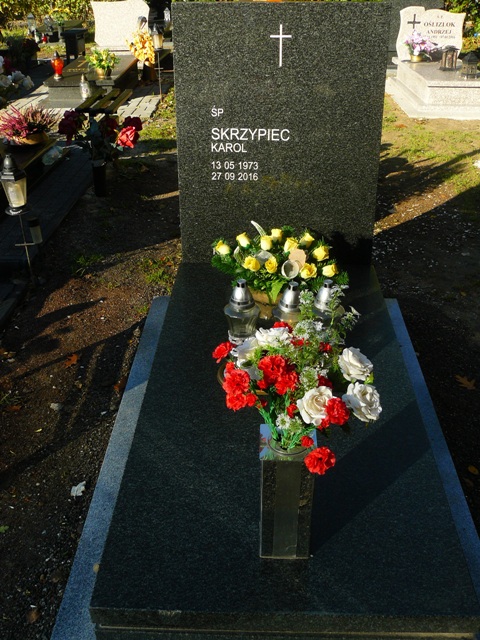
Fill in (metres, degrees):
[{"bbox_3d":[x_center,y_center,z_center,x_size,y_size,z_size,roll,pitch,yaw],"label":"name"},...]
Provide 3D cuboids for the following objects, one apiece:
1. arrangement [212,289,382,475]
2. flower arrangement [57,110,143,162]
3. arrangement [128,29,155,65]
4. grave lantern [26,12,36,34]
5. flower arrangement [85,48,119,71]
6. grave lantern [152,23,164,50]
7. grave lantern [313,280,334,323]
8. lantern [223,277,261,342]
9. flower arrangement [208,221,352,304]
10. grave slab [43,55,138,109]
[{"bbox_3d":[0.119,0.127,1.380,0.350,0.320,0.310,1,28,2],"label":"arrangement"},{"bbox_3d":[-0.935,-1.230,4.420,0.530,0.320,0.400,1,28,2],"label":"flower arrangement"},{"bbox_3d":[-1.280,-3.560,8.660,0.340,0.450,0.320,1,28,2],"label":"arrangement"},{"bbox_3d":[-3.440,-4.910,11.000,0.150,0.330,0.150,1,28,2],"label":"grave lantern"},{"bbox_3d":[-1.521,-2.862,7.310,0.370,0.240,0.310,1,28,2],"label":"flower arrangement"},{"bbox_3d":[-0.881,-3.077,7.226,0.125,0.280,0.125,1,28,2],"label":"grave lantern"},{"bbox_3d":[0.303,-0.030,2.275,0.122,0.230,0.122,1,28,2],"label":"grave lantern"},{"bbox_3d":[0.008,-0.028,2.277,0.122,0.233,0.122,1,28,2],"label":"lantern"},{"bbox_3d":[0.149,-0.217,2.440,0.500,0.270,0.310,1,28,2],"label":"flower arrangement"},{"bbox_3d":[-1.710,-2.880,8.000,0.800,0.330,1.820,1,29,1],"label":"grave slab"}]

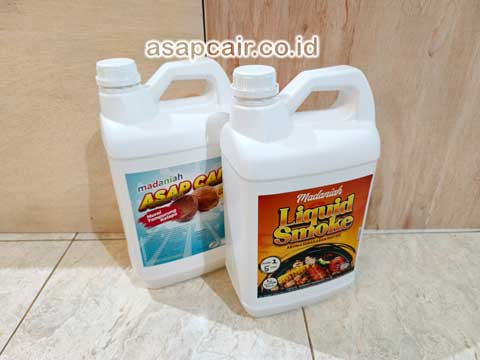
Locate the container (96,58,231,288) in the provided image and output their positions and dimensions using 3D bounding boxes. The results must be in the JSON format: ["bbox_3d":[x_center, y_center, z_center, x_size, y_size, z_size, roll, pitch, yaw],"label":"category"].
[{"bbox_3d":[-0.096,-0.014,0.488,0.184,0.321,0.130,-13,31,-21],"label":"container"}]

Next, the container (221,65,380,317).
[{"bbox_3d":[0.075,0.012,0.436,0.184,0.321,0.130,-10,30,-16],"label":"container"}]

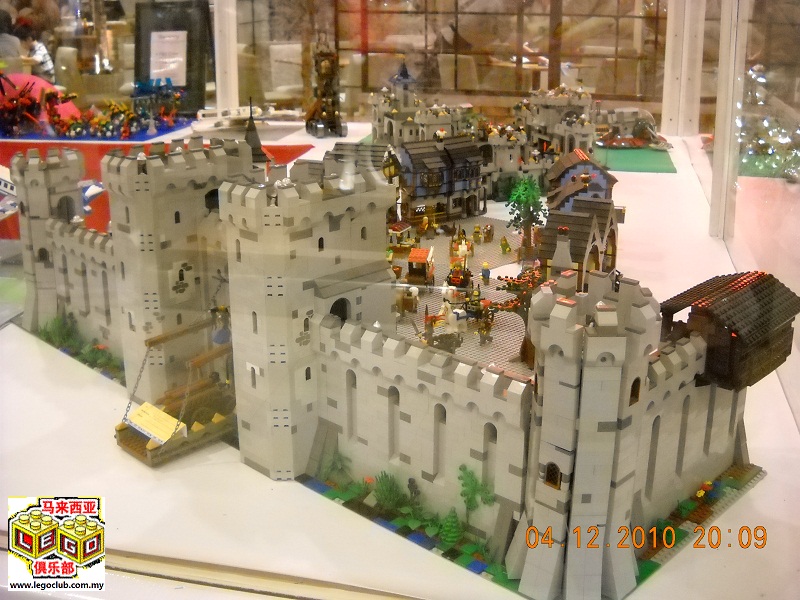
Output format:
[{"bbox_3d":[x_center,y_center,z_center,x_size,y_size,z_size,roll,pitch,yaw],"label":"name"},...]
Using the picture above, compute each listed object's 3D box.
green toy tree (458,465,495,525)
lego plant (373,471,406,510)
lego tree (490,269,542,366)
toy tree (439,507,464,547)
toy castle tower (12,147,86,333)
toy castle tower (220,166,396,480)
[{"bbox_3d":[0.073,0.202,0.936,0.038,0.069,0.022,17,25,40],"label":"green toy tree"},{"bbox_3d":[-0.012,0.203,1.014,0.033,0.037,0.030,0,19,0],"label":"lego plant"},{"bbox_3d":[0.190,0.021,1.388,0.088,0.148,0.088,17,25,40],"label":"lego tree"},{"bbox_3d":[0.053,0.225,0.947,0.023,0.038,0.023,0,19,0],"label":"toy tree"},{"bbox_3d":[-0.568,-0.102,1.558,0.098,0.281,0.098,17,25,40],"label":"toy castle tower"},{"bbox_3d":[-0.106,0.018,1.109,0.115,0.339,0.191,17,25,40],"label":"toy castle tower"}]

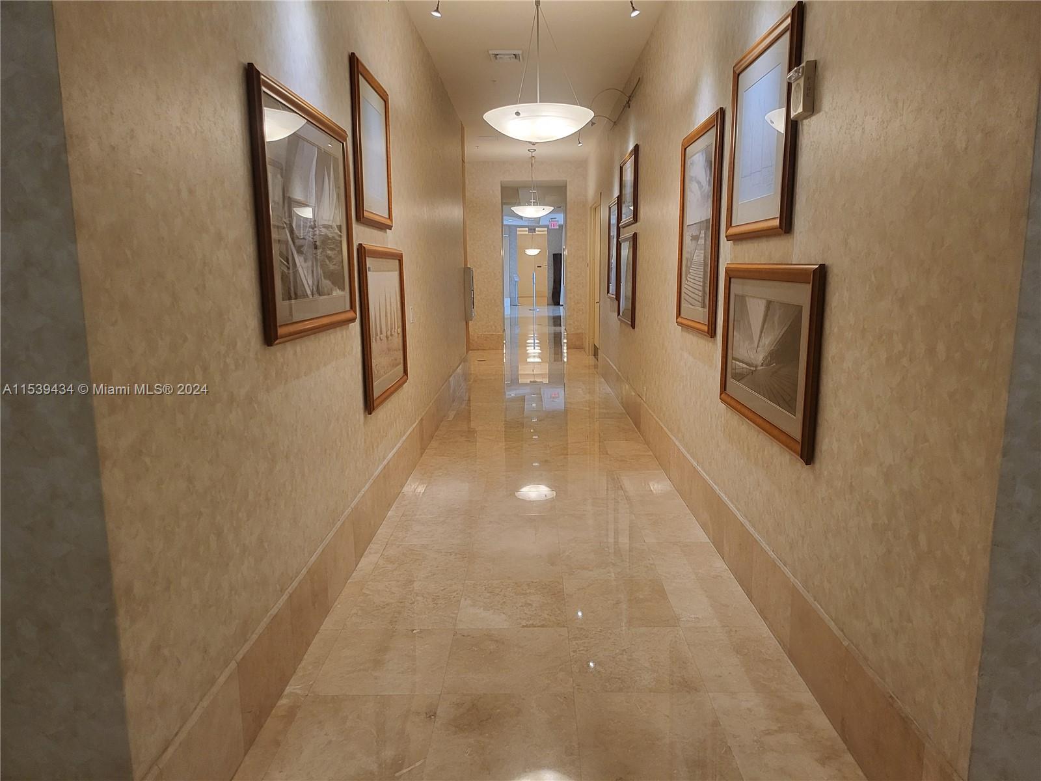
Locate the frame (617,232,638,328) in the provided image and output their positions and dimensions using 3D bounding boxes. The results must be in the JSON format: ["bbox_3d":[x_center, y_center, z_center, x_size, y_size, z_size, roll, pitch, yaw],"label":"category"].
[{"bbox_3d":[1.070,-1.116,7.305,0.042,0.887,1.103,0,10,1],"label":"frame"}]

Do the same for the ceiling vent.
[{"bbox_3d":[-0.124,-2.895,6.260,0.285,0.030,0.305,0,10,1],"label":"ceiling vent"}]

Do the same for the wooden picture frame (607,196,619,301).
[{"bbox_3d":[1.090,-1.647,8.478,0.042,1.133,0.880,0,10,1],"label":"wooden picture frame"}]

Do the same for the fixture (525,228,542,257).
[{"bbox_3d":[0.474,-5.650,27.519,0.630,1.050,0.630,0,10,1],"label":"fixture"}]

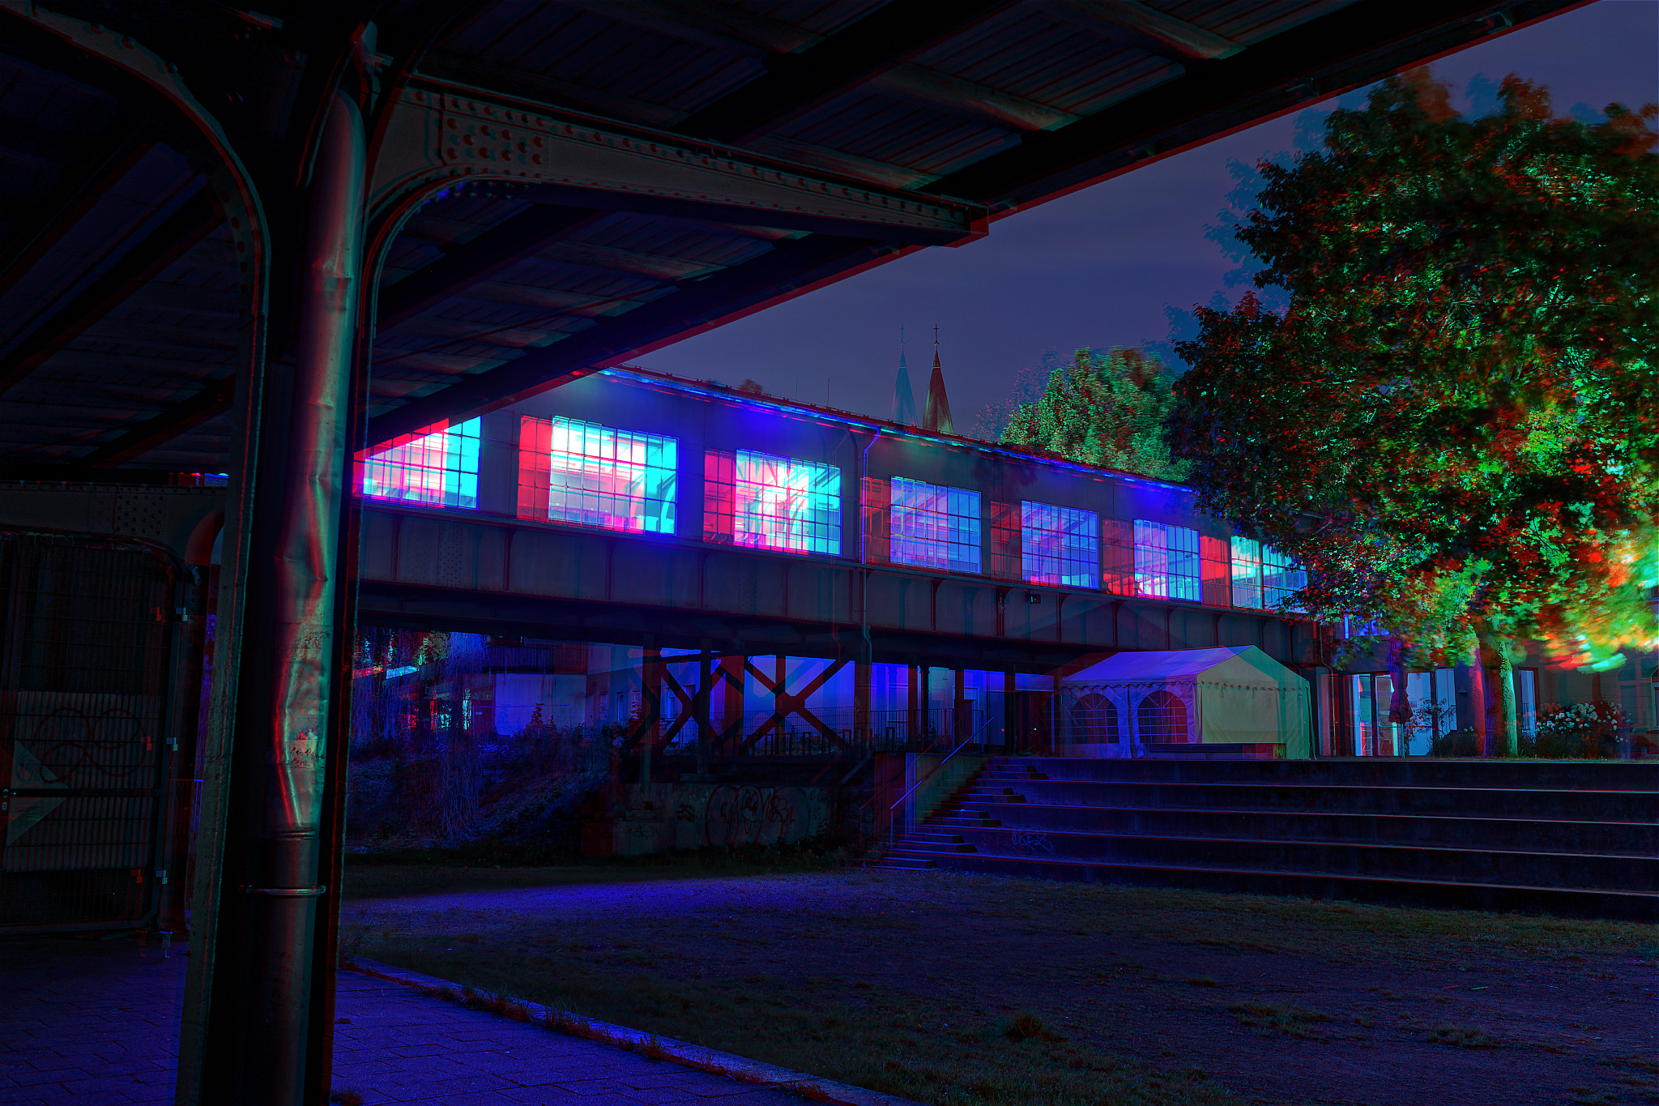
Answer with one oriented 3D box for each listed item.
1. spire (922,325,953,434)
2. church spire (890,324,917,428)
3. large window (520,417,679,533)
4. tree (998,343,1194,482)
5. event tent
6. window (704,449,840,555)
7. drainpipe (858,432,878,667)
[{"bbox_3d":[16.342,-25.211,210.000,5.400,19.000,5.400,0,-8,0],"label":"spire"},{"bbox_3d":[11.321,-25.211,210.000,5.200,18.500,5.200,0,-8,0],"label":"church spire"},{"bbox_3d":[-4.628,-1.595,28.559,3.567,2.103,0.200,7,-10,-39],"label":"large window"},{"bbox_3d":[13.152,-0.390,66.606,10.800,19.700,10.800,0,-8,0],"label":"tree"},{"bbox_3d":[8.719,3.699,33.882,4.289,2.668,4.075,7,-10,-37],"label":"event tent"},{"bbox_3d":[-1.157,-1.163,31.393,3.665,2.103,0.200,7,-10,-39],"label":"window"},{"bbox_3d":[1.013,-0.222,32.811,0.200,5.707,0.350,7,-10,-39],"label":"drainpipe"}]

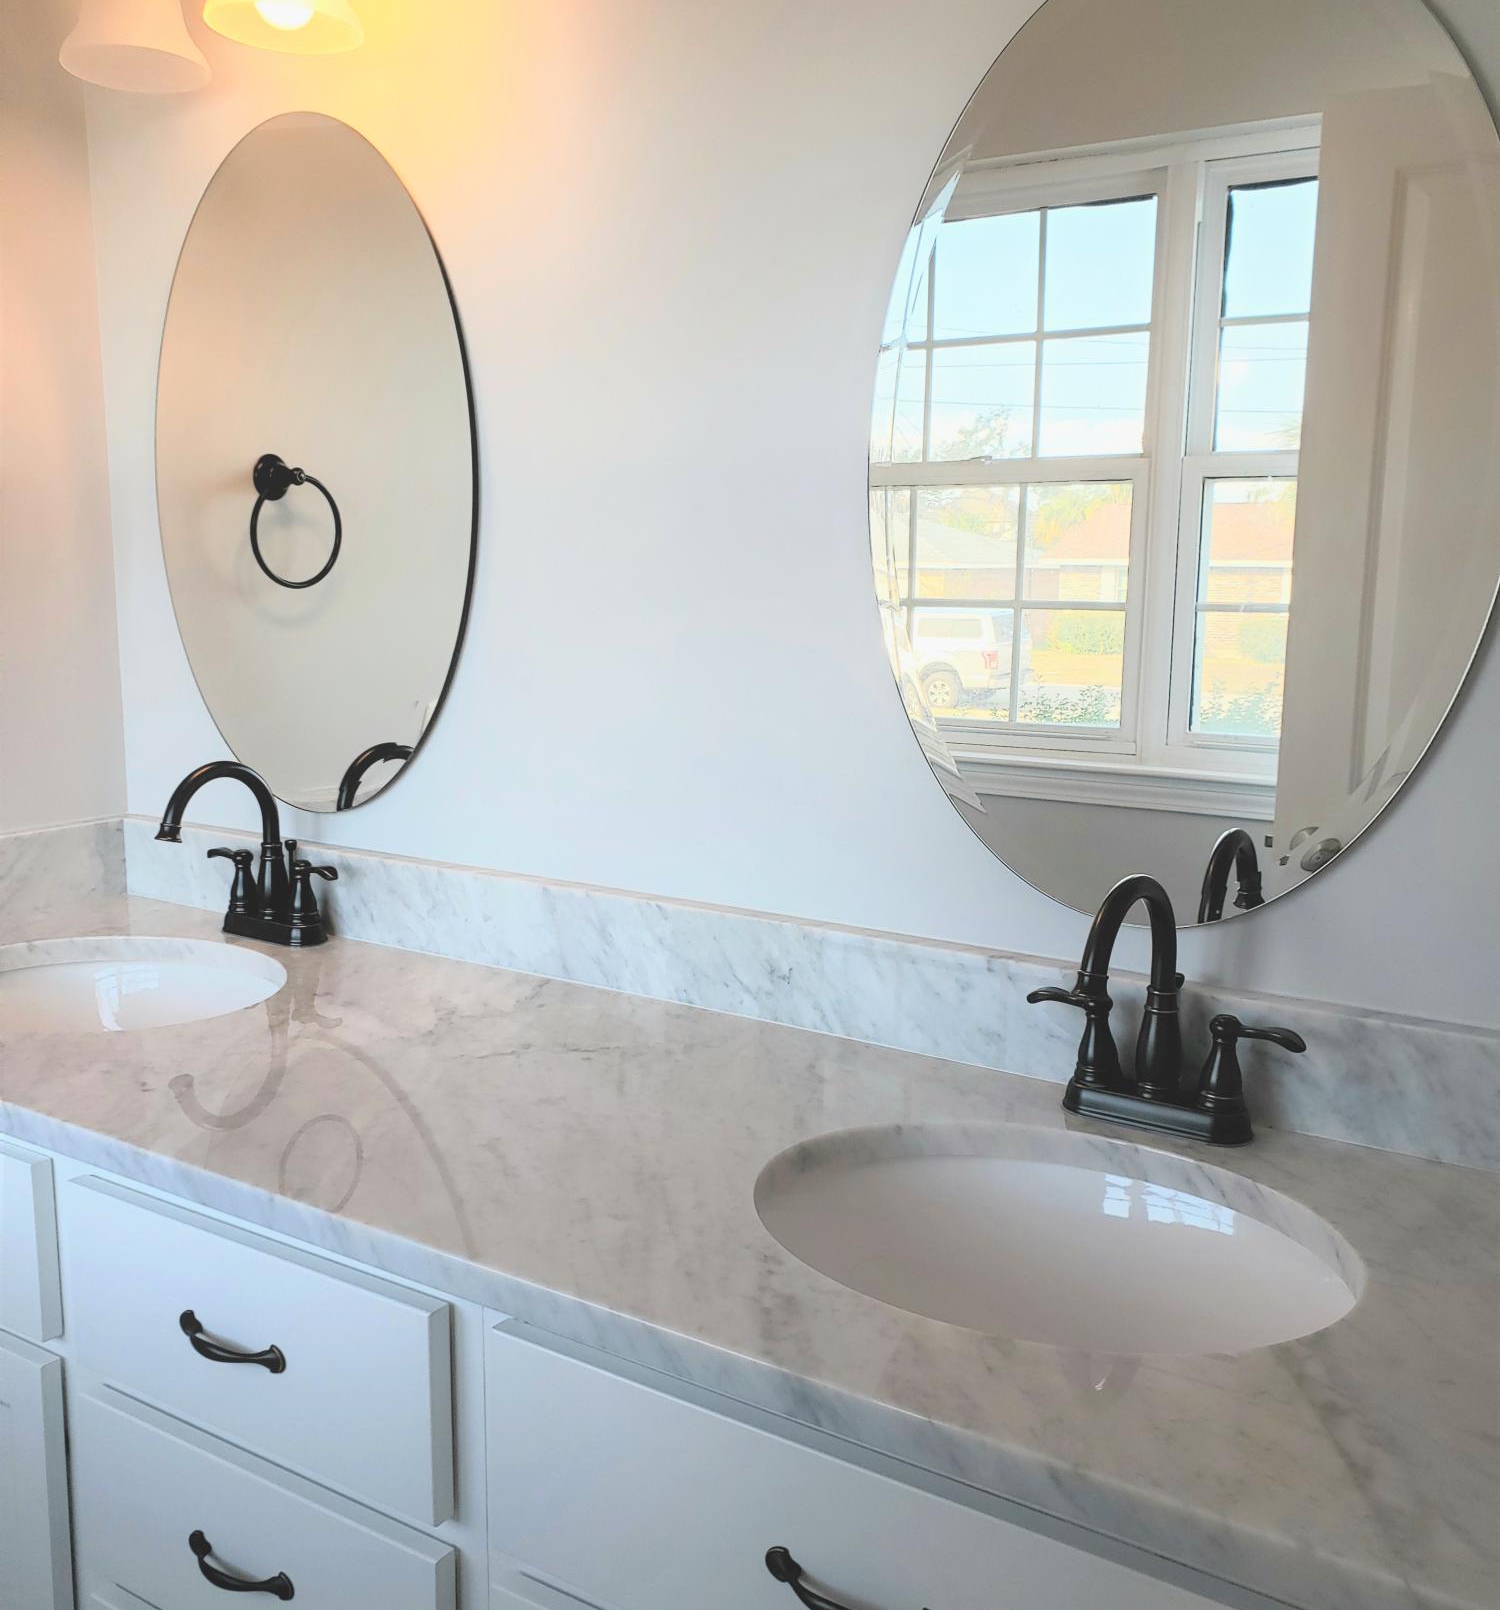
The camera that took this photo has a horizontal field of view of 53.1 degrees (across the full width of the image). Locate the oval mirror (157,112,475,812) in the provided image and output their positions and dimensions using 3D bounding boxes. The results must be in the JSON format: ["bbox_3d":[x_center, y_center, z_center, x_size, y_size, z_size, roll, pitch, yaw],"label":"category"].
[{"bbox_3d":[-0.508,-0.384,1.751,0.535,0.797,0.020,6,11,32],"label":"oval mirror"}]

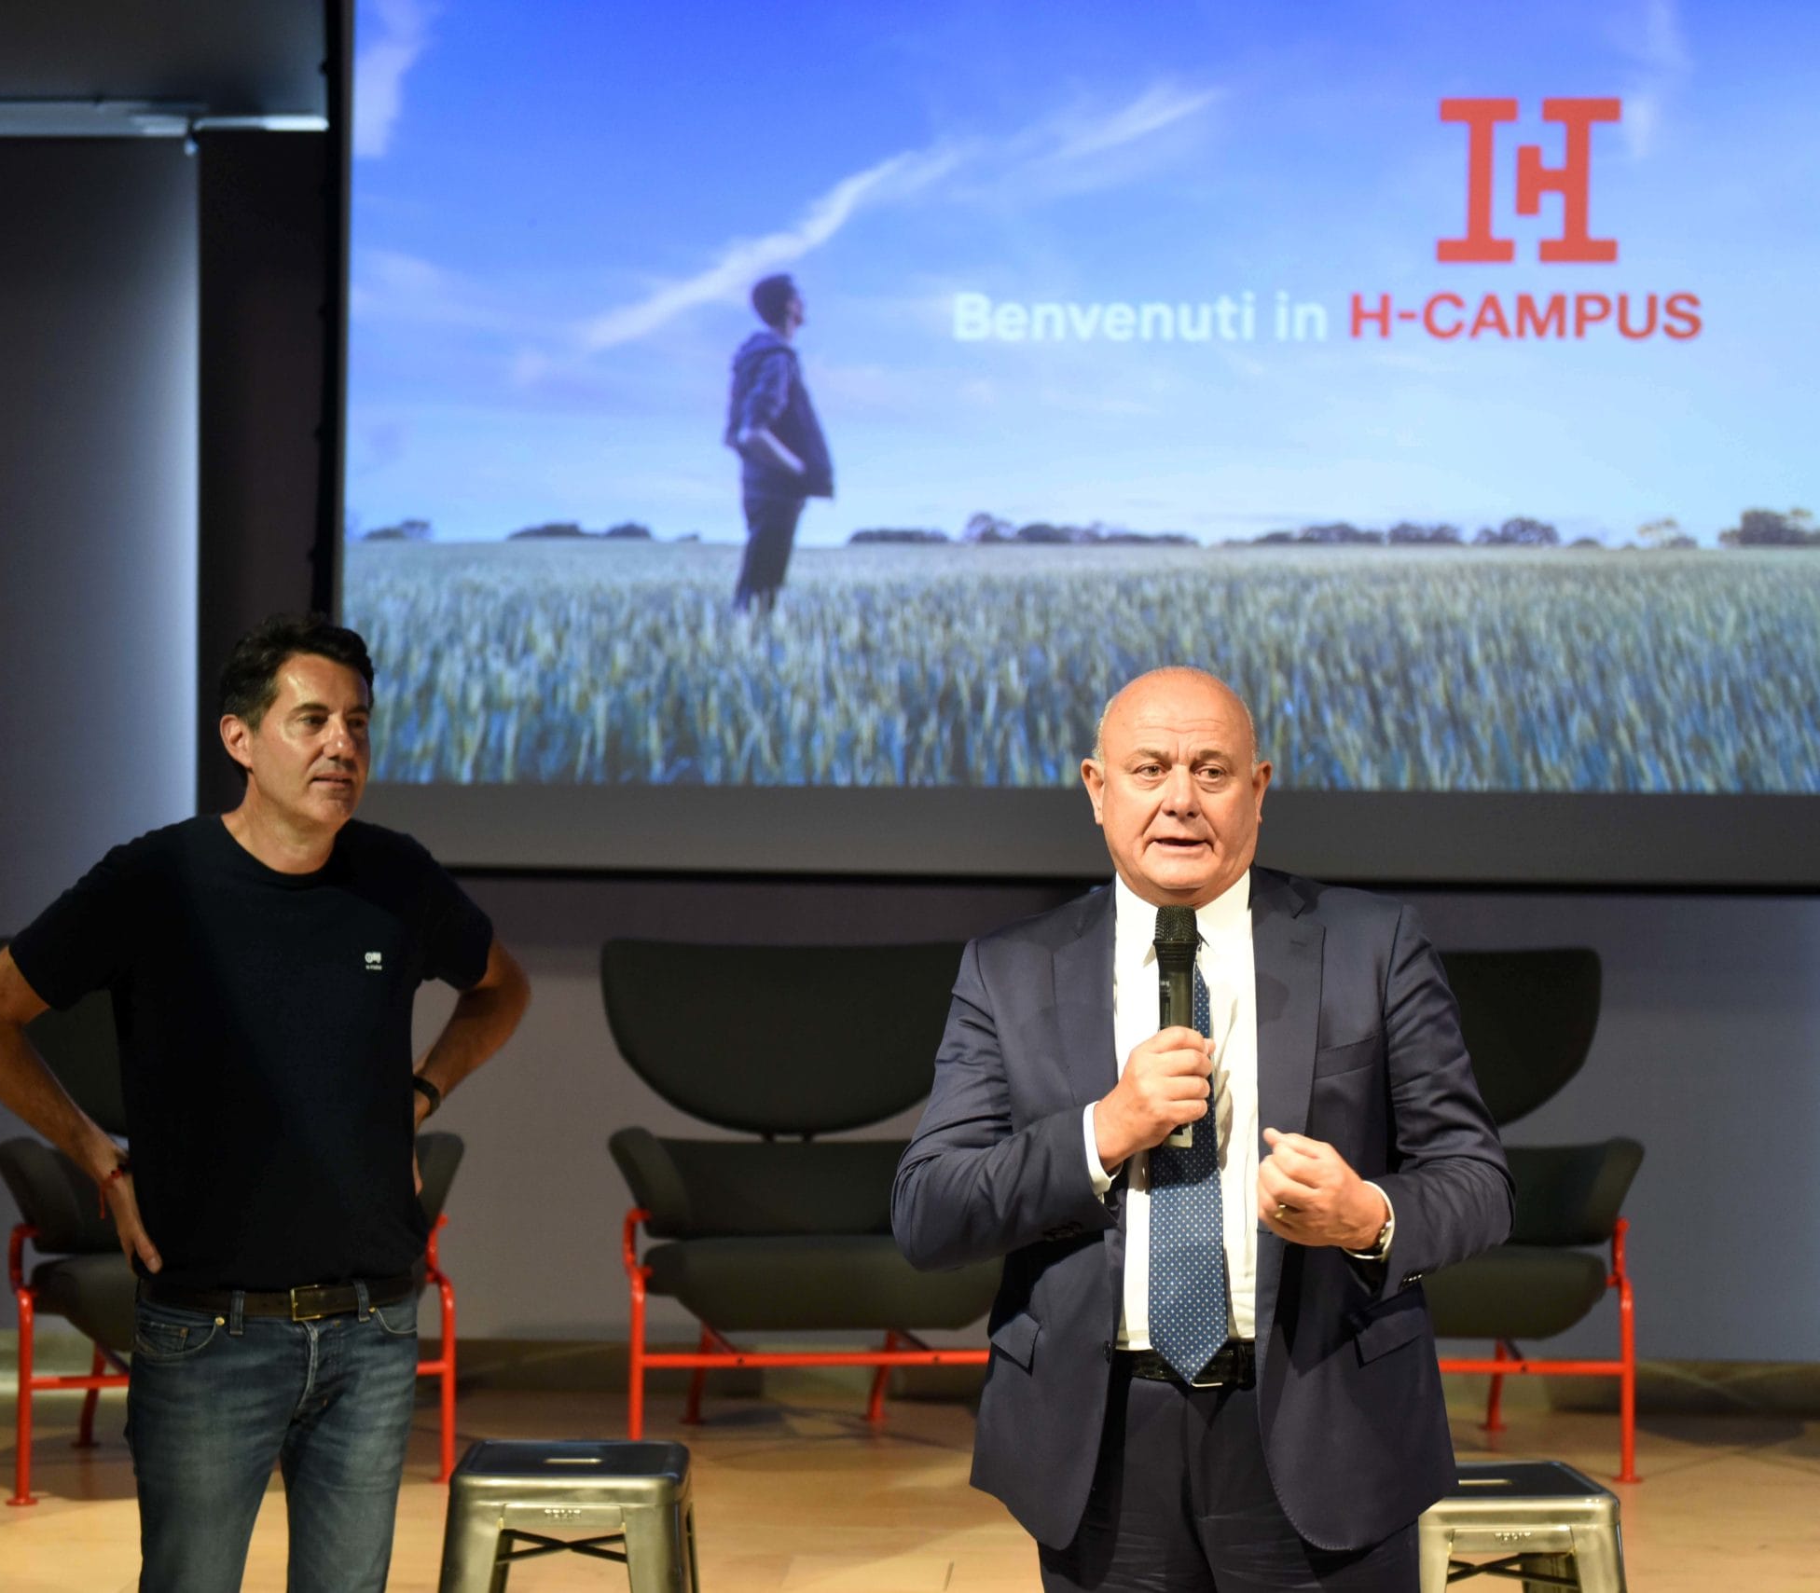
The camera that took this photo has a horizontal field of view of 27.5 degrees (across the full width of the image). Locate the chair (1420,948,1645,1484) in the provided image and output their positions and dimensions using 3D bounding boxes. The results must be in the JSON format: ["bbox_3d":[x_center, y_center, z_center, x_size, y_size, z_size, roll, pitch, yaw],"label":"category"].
[{"bbox_3d":[0.895,0.720,6.667,0.785,0.895,0.730,0,0,4],"label":"chair"}]

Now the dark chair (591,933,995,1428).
[{"bbox_3d":[-0.186,0.715,6.732,0.785,0.895,0.730,0,0,-12],"label":"dark chair"}]

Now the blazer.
[{"bbox_3d":[0.325,0.452,4.100,0.690,0.750,0.430,0,0,4],"label":"blazer"}]

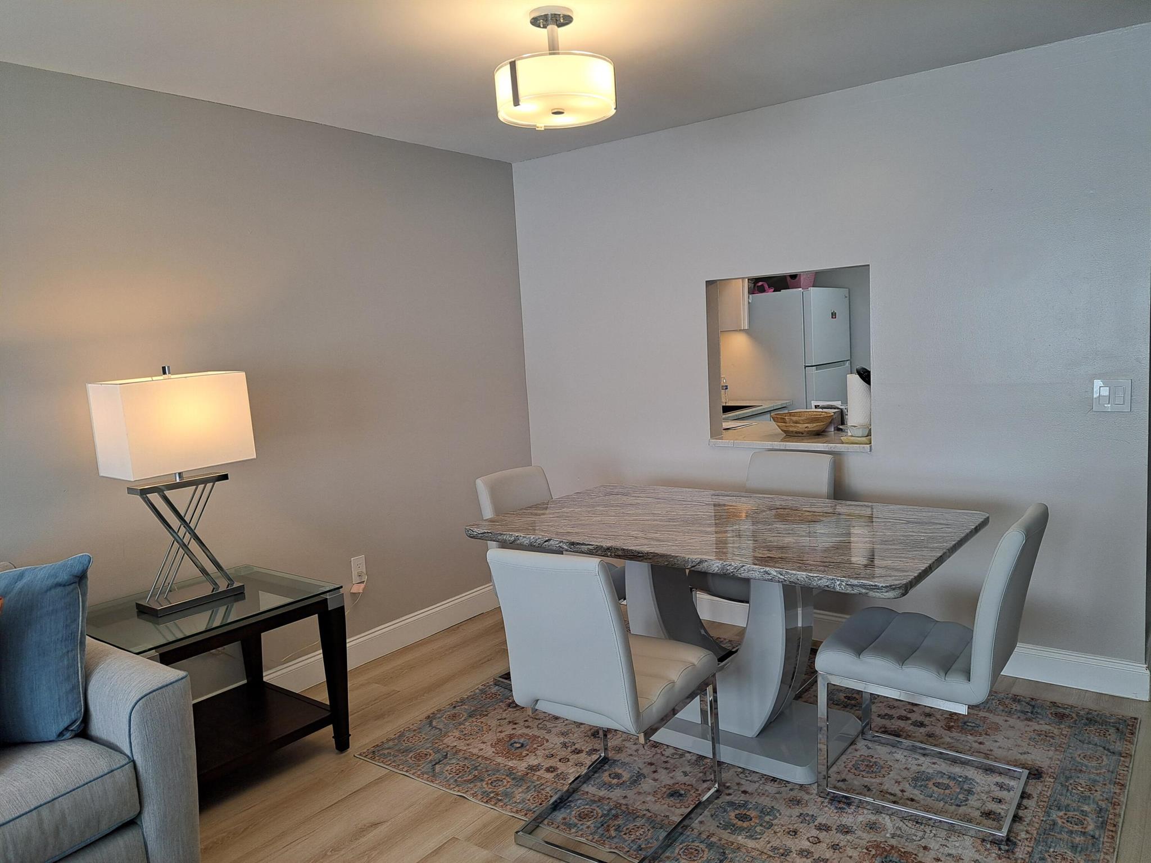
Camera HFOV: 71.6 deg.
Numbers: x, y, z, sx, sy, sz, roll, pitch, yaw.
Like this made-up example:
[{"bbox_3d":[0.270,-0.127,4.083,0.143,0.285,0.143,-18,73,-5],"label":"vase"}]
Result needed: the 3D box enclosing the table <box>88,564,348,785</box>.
[{"bbox_3d":[-1.276,0.893,2.793,0.610,0.612,0.698,2,9,37],"label":"table"}]

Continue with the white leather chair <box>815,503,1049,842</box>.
[{"bbox_3d":[1.068,0.667,2.403,0.560,0.885,0.430,1,8,35],"label":"white leather chair"}]

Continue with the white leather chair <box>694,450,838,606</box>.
[{"bbox_3d":[0.813,0.569,3.345,0.425,0.885,0.560,2,9,37],"label":"white leather chair"}]

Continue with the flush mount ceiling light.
[{"bbox_3d":[-0.065,-1.103,2.395,0.362,0.290,0.362,-3,7,0],"label":"flush mount ceiling light"}]

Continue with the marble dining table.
[{"bbox_3d":[0.522,0.697,2.909,1.605,0.768,0.945,2,9,37],"label":"marble dining table"}]

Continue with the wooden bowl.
[{"bbox_3d":[1.126,-0.039,3.913,0.295,0.094,0.295,-3,7,0],"label":"wooden bowl"}]

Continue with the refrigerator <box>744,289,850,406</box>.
[{"bbox_3d":[1.530,-0.183,5.959,0.780,1.675,0.755,2,9,37],"label":"refrigerator"}]

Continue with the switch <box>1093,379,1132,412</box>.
[{"bbox_3d":[1.929,-0.130,2.869,0.115,0.117,0.010,2,9,37],"label":"switch"}]

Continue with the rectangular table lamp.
[{"bbox_3d":[-1.345,0.187,2.720,0.217,0.817,0.425,2,9,37],"label":"rectangular table lamp"}]

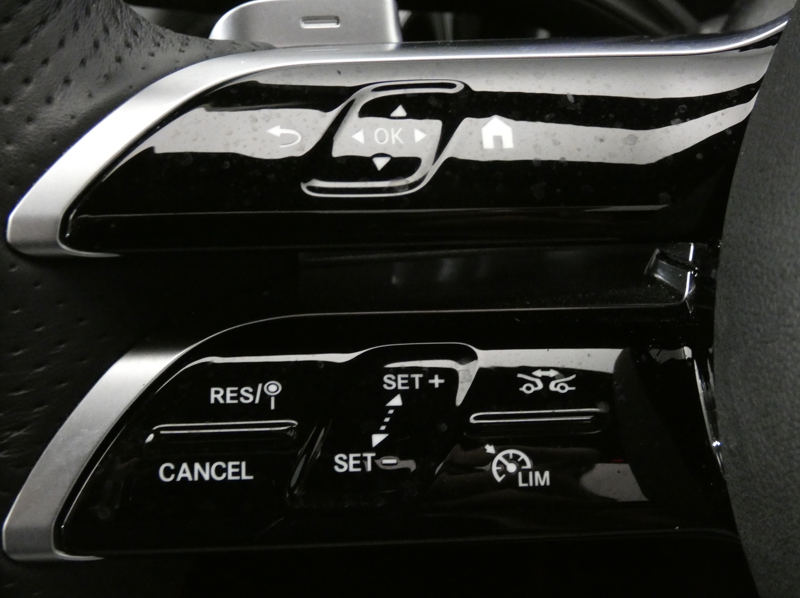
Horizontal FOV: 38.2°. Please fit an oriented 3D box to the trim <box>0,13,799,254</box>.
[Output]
[{"bbox_3d":[-0.001,-0.018,0.132,0.087,0.026,0.014,-1,2,-2],"label":"trim"}]

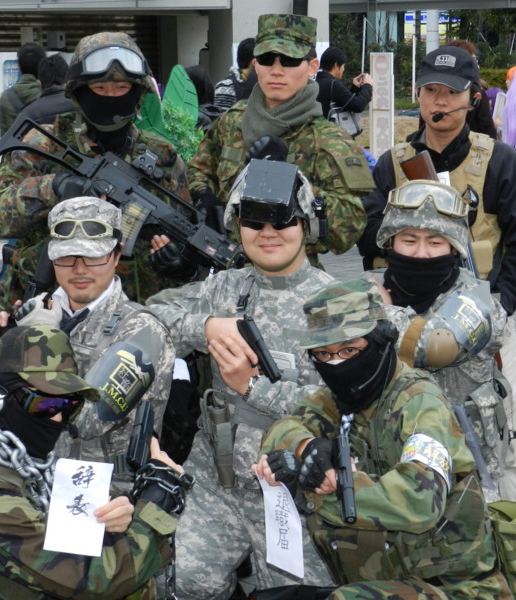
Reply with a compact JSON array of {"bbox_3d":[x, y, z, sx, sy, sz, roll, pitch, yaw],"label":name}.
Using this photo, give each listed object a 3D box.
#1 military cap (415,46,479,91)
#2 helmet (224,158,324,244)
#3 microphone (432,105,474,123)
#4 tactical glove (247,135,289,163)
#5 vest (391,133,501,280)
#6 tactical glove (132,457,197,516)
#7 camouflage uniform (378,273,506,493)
[{"bbox_3d":[0.548,-0.673,4.030,0.180,0.135,0.260,2,9,20],"label":"military cap"},{"bbox_3d":[0.042,-0.249,3.500,0.245,0.210,0.310,1,14,10],"label":"helmet"},{"bbox_3d":[0.568,-0.542,4.030,0.090,0.055,0.120,3,9,25],"label":"microphone"},{"bbox_3d":[0.026,-0.404,3.750,0.120,0.090,0.100,-8,11,-39],"label":"tactical glove"},{"bbox_3d":[0.548,-0.263,4.120,0.370,0.490,0.270,1,8,12],"label":"vest"},{"bbox_3d":[-0.199,0.395,2.920,0.110,0.125,0.120,4,10,30],"label":"tactical glove"},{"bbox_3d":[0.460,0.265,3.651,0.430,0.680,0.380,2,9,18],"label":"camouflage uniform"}]

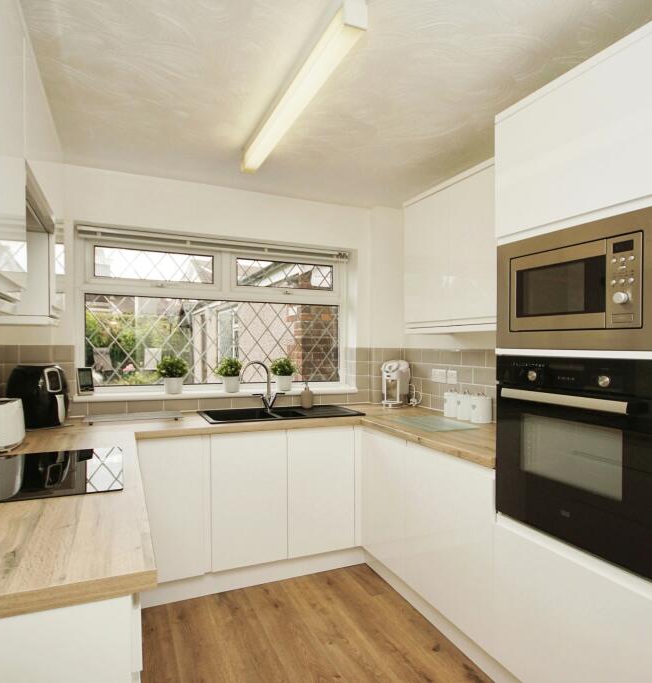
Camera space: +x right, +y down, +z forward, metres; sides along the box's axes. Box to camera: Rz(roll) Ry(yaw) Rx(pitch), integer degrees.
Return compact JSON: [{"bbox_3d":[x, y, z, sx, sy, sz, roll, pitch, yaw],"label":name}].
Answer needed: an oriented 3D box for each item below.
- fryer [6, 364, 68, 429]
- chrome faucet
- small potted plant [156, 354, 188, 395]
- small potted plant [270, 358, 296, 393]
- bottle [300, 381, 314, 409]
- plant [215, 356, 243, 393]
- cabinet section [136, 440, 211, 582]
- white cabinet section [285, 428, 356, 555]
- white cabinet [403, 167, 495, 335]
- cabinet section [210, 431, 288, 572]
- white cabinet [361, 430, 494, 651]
[{"bbox_3d":[-1.494,0.278,2.210,0.290,0.310,0.250,0,-1,20],"label":"fryer"},{"bbox_3d":[-0.424,0.295,2.770,0.270,0.330,0.100,1,-1,-28],"label":"chrome faucet"},{"bbox_3d":[-1.000,0.216,2.790,0.200,0.260,0.200,1,-1,-23],"label":"small potted plant"},{"bbox_3d":[-0.324,0.241,3.177,0.185,0.250,0.185,1,-1,-24],"label":"small potted plant"},{"bbox_3d":[-0.136,0.387,3.112,0.085,0.203,0.090,1,-1,24],"label":"bottle"},{"bbox_3d":[-0.692,0.231,3.015,0.180,0.248,0.180,1,-1,-24],"label":"plant"},{"bbox_3d":[-0.885,0.854,2.430,0.380,0.720,0.560,1,-1,-23],"label":"cabinet section"},{"bbox_3d":[-0.140,0.894,2.811,0.434,0.738,0.570,1,-1,-24],"label":"white cabinet section"},{"bbox_3d":[0.846,-0.447,2.290,0.320,0.790,0.980,1,-1,-24],"label":"white cabinet"},{"bbox_3d":[-0.535,0.881,2.633,0.429,0.735,0.570,1,-1,-24],"label":"cabinet section"},{"bbox_3d":[0.703,0.898,2.286,0.570,0.737,1.072,1,-1,-24],"label":"white cabinet"}]

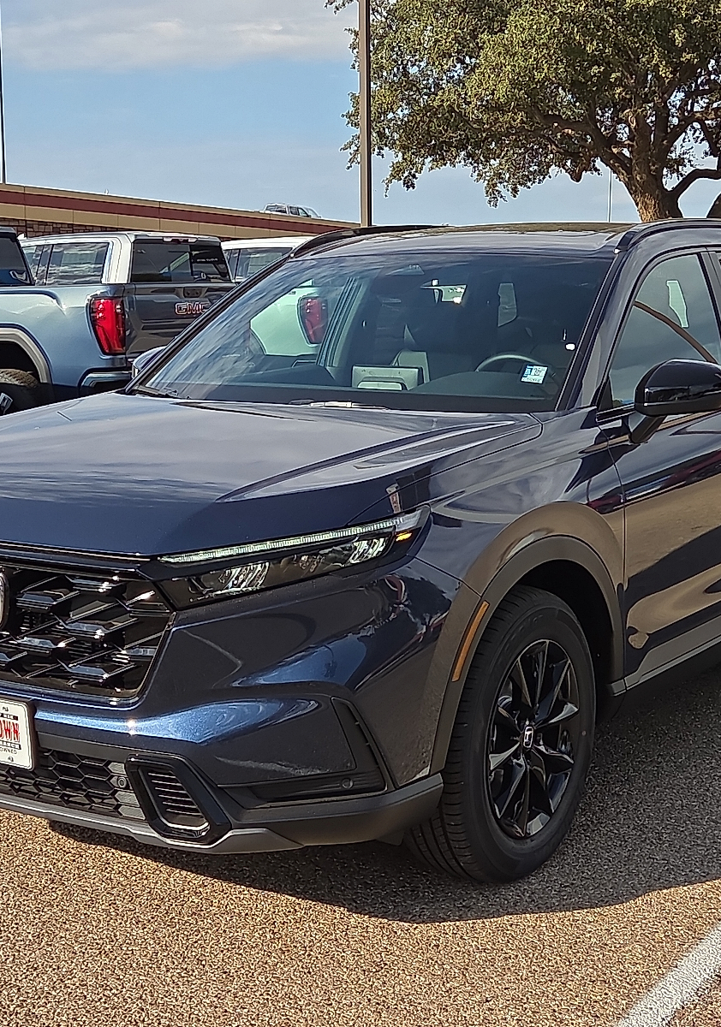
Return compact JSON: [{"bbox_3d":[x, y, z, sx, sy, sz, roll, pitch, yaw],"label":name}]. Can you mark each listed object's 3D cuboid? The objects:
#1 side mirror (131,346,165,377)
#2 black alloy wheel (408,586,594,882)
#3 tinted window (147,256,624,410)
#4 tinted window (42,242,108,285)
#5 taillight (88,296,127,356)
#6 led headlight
[{"bbox_3d":[-0.712,-0.457,5.525,0.260,0.235,0.200,5,10,34],"label":"side mirror"},{"bbox_3d":[0.357,0.554,4.038,0.240,0.741,0.741,6,10,33],"label":"black alloy wheel"},{"bbox_3d":[0.053,-0.579,4.873,1.470,0.100,0.845,6,44,34],"label":"tinted window"},{"bbox_3d":[-2.813,-2.471,15.695,0.790,0.460,0.060,5,-5,35],"label":"tinted window"},{"bbox_3d":[-1.817,-1.342,11.326,0.200,0.410,0.200,6,10,34],"label":"taillight"},{"bbox_3d":[-0.147,0.096,3.492,0.390,0.180,0.500,5,10,34],"label":"led headlight"}]

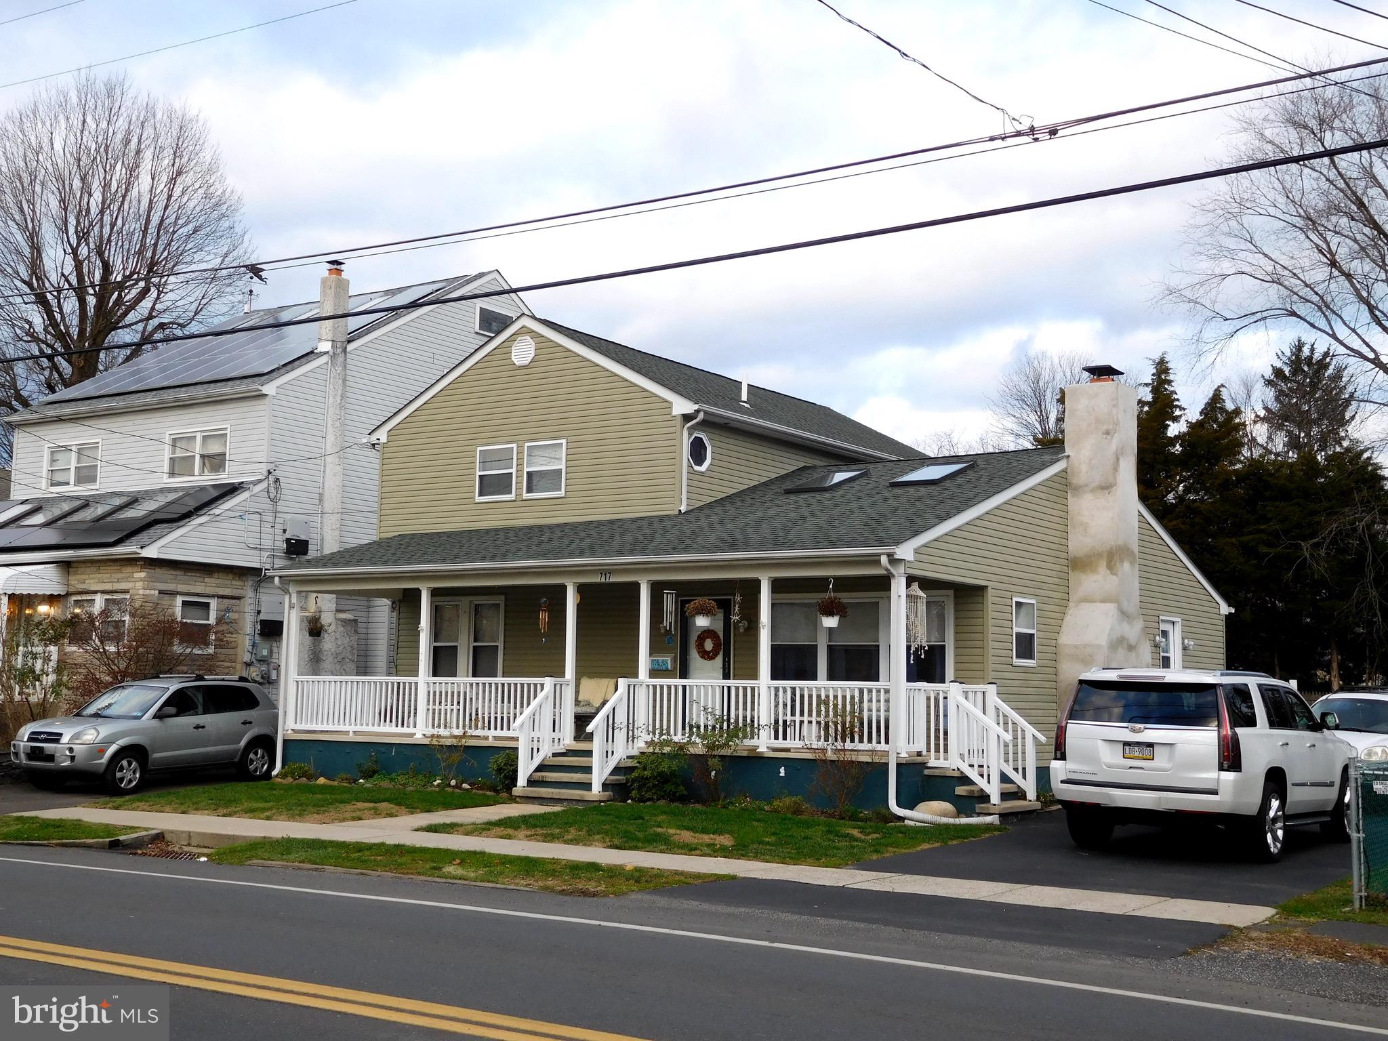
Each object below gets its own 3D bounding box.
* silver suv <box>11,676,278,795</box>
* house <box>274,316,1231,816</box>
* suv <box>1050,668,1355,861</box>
[{"bbox_3d":[-8.294,3.227,24.714,1.820,1.710,4.330,-2,-7,28],"label":"silver suv"},{"bbox_3d":[1.765,0.608,28.113,11.990,7.640,13.830,-3,-7,34],"label":"house"},{"bbox_3d":[5.866,2.658,17.815,2.050,1.890,5.180,-3,-7,36],"label":"suv"}]

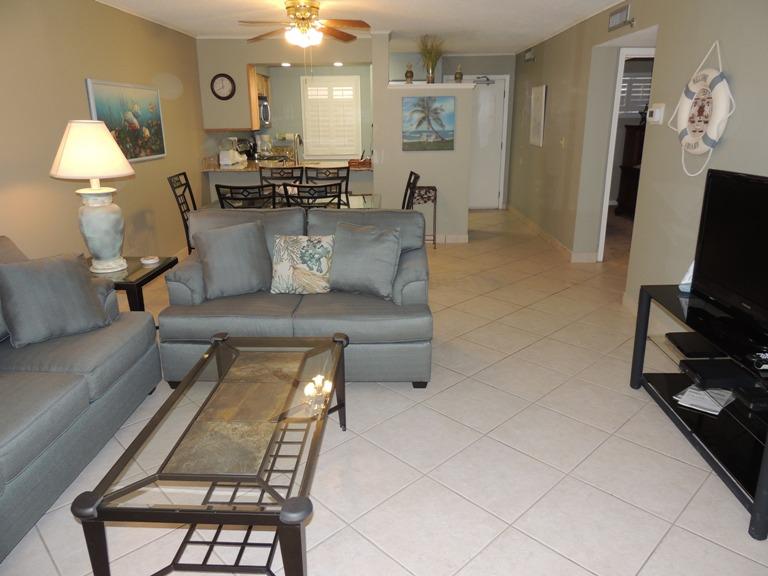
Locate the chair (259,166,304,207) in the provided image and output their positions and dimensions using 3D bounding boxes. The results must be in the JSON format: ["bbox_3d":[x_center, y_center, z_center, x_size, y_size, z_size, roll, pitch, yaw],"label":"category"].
[{"bbox_3d":[-1.101,-0.758,5.724,0.470,0.990,0.550,0,18,1],"label":"chair"}]

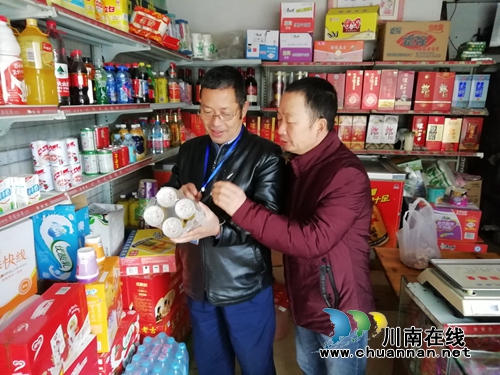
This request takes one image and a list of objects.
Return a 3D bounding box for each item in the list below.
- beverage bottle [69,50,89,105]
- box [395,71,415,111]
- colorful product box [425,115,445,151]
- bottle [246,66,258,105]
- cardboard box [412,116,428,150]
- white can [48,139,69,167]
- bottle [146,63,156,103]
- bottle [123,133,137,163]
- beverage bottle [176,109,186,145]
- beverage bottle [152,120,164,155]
[{"bbox_3d":[-0.745,-0.477,1.636,0.067,0.230,0.067,2,13,7],"label":"beverage bottle"},{"bbox_3d":[1.242,-0.776,3.040,0.121,0.302,0.105,2,13,7],"label":"box"},{"bbox_3d":[1.508,-0.442,3.083,0.122,0.274,0.105,2,13,7],"label":"colorful product box"},{"bbox_3d":[0.019,-0.842,3.147,0.082,0.324,0.082,2,13,4],"label":"bottle"},{"bbox_3d":[1.388,-0.447,3.102,0.111,0.271,0.095,2,13,7],"label":"cardboard box"},{"bbox_3d":[-0.769,-0.140,1.512,0.064,0.104,0.064,1,13,0],"label":"white can"},{"bbox_3d":[-0.649,-0.681,2.460,0.063,0.230,0.063,3,13,10],"label":"bottle"},{"bbox_3d":[-0.689,-0.224,2.160,0.064,0.165,0.064,3,13,10],"label":"bottle"},{"bbox_3d":[-0.552,-0.481,3.005,0.076,0.290,0.076,2,13,7],"label":"beverage bottle"},{"bbox_3d":[-0.611,-0.333,2.500,0.067,0.212,0.067,3,13,10],"label":"beverage bottle"}]

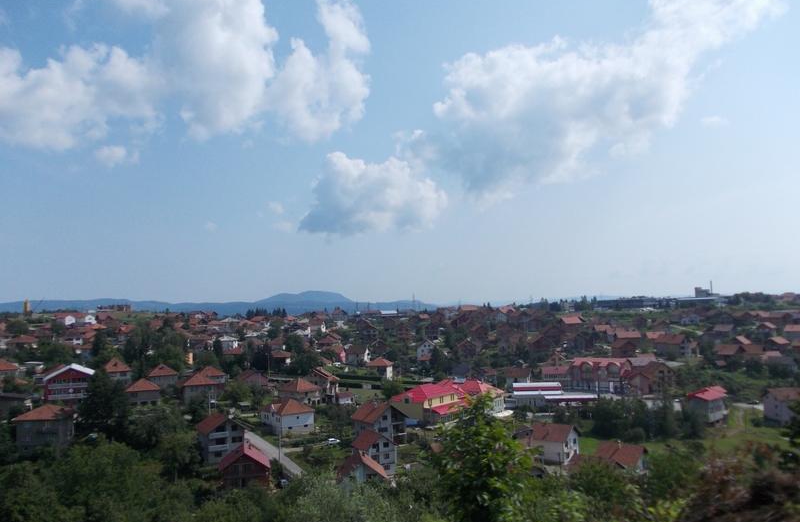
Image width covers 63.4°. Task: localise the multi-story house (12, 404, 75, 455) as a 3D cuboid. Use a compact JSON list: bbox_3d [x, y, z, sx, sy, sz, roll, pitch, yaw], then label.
[{"bbox_3d":[-82.894,39.172,151.000,10.200,11.000,9.600,1,-4,-10],"label":"multi-story house"}]

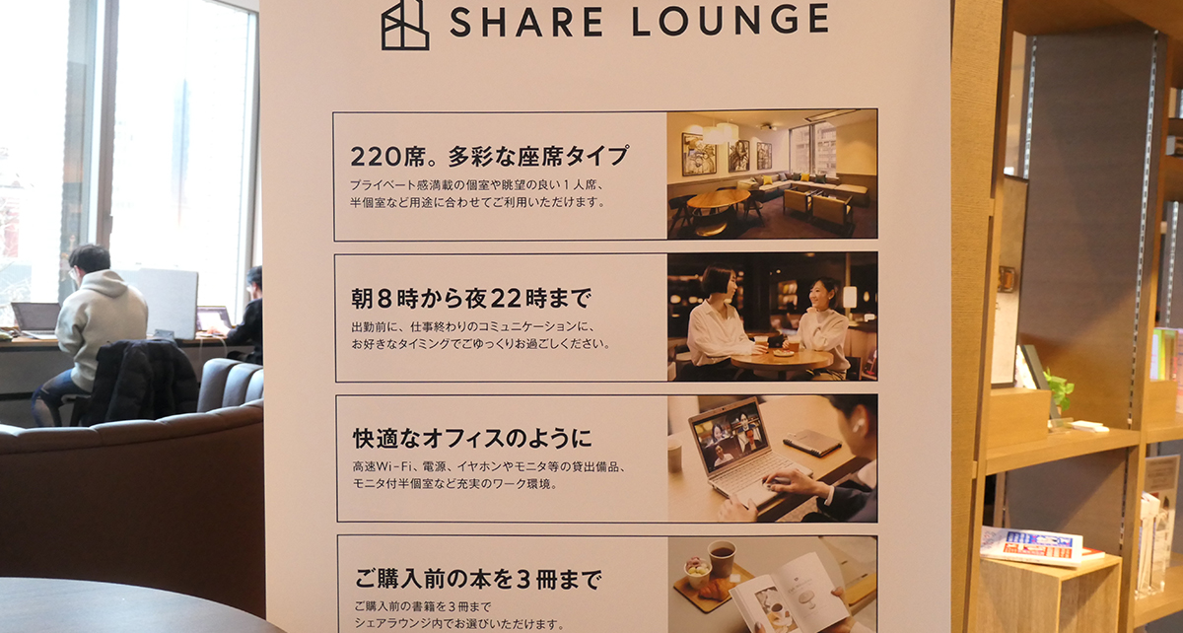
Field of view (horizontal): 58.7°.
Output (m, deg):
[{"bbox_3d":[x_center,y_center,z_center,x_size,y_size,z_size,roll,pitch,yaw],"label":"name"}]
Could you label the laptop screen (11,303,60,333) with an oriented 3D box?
[{"bbox_3d":[-3.467,0.002,6.623,0.012,0.211,0.309,-37,-19,27],"label":"laptop screen"}]

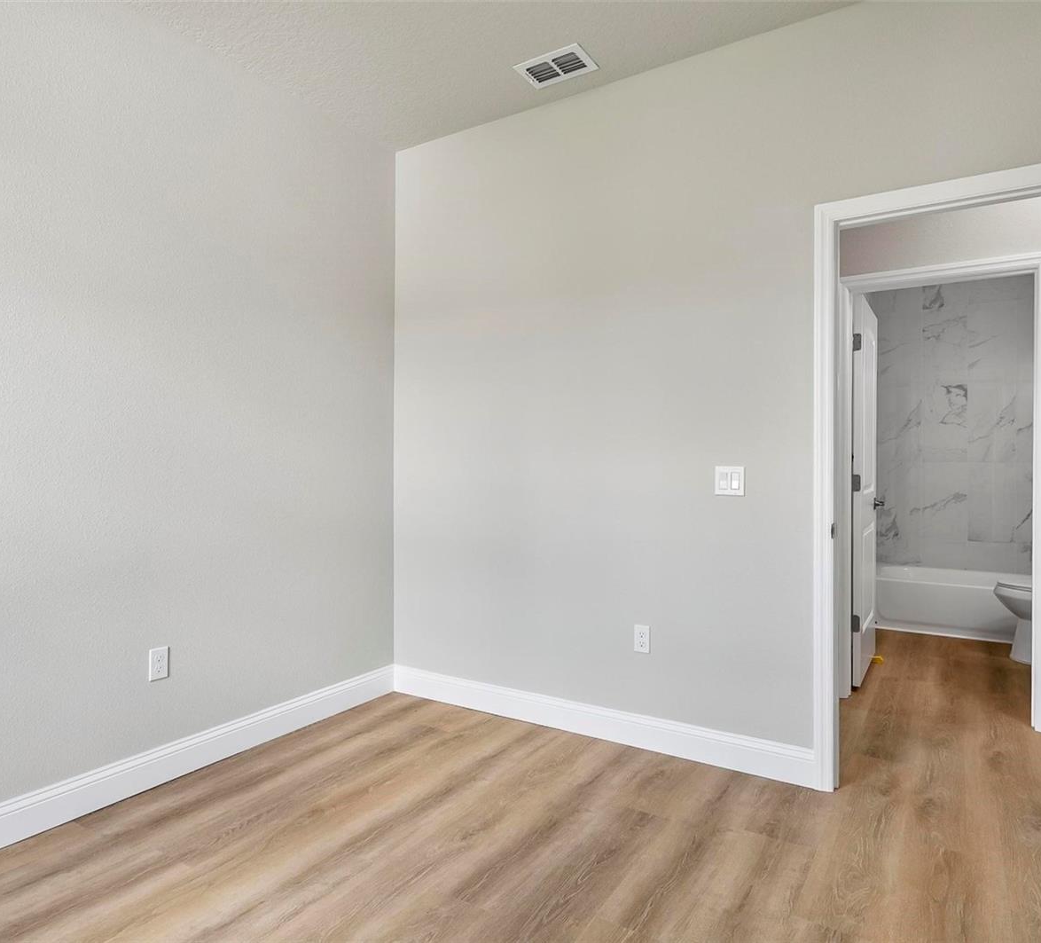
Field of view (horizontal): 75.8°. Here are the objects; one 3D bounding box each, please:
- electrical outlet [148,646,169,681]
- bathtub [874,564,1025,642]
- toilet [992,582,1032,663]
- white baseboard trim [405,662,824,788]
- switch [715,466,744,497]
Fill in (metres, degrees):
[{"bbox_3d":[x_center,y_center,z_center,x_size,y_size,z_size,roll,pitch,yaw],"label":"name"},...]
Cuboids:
[{"bbox_3d":[-1.335,0.714,2.481,0.008,0.115,0.072,0,0,33],"label":"electrical outlet"},{"bbox_3d":[3.399,0.972,4.894,1.524,0.366,0.780,0,0,32],"label":"bathtub"},{"bbox_3d":[3.288,0.775,4.032,0.720,0.760,0.420,0,0,32],"label":"toilet"},{"bbox_3d":[0.209,1.087,2.984,2.053,0.135,0.015,0,0,32],"label":"white baseboard trim"},{"bbox_3d":[0.815,0.037,2.609,0.115,0.114,0.009,0,0,32],"label":"switch"}]

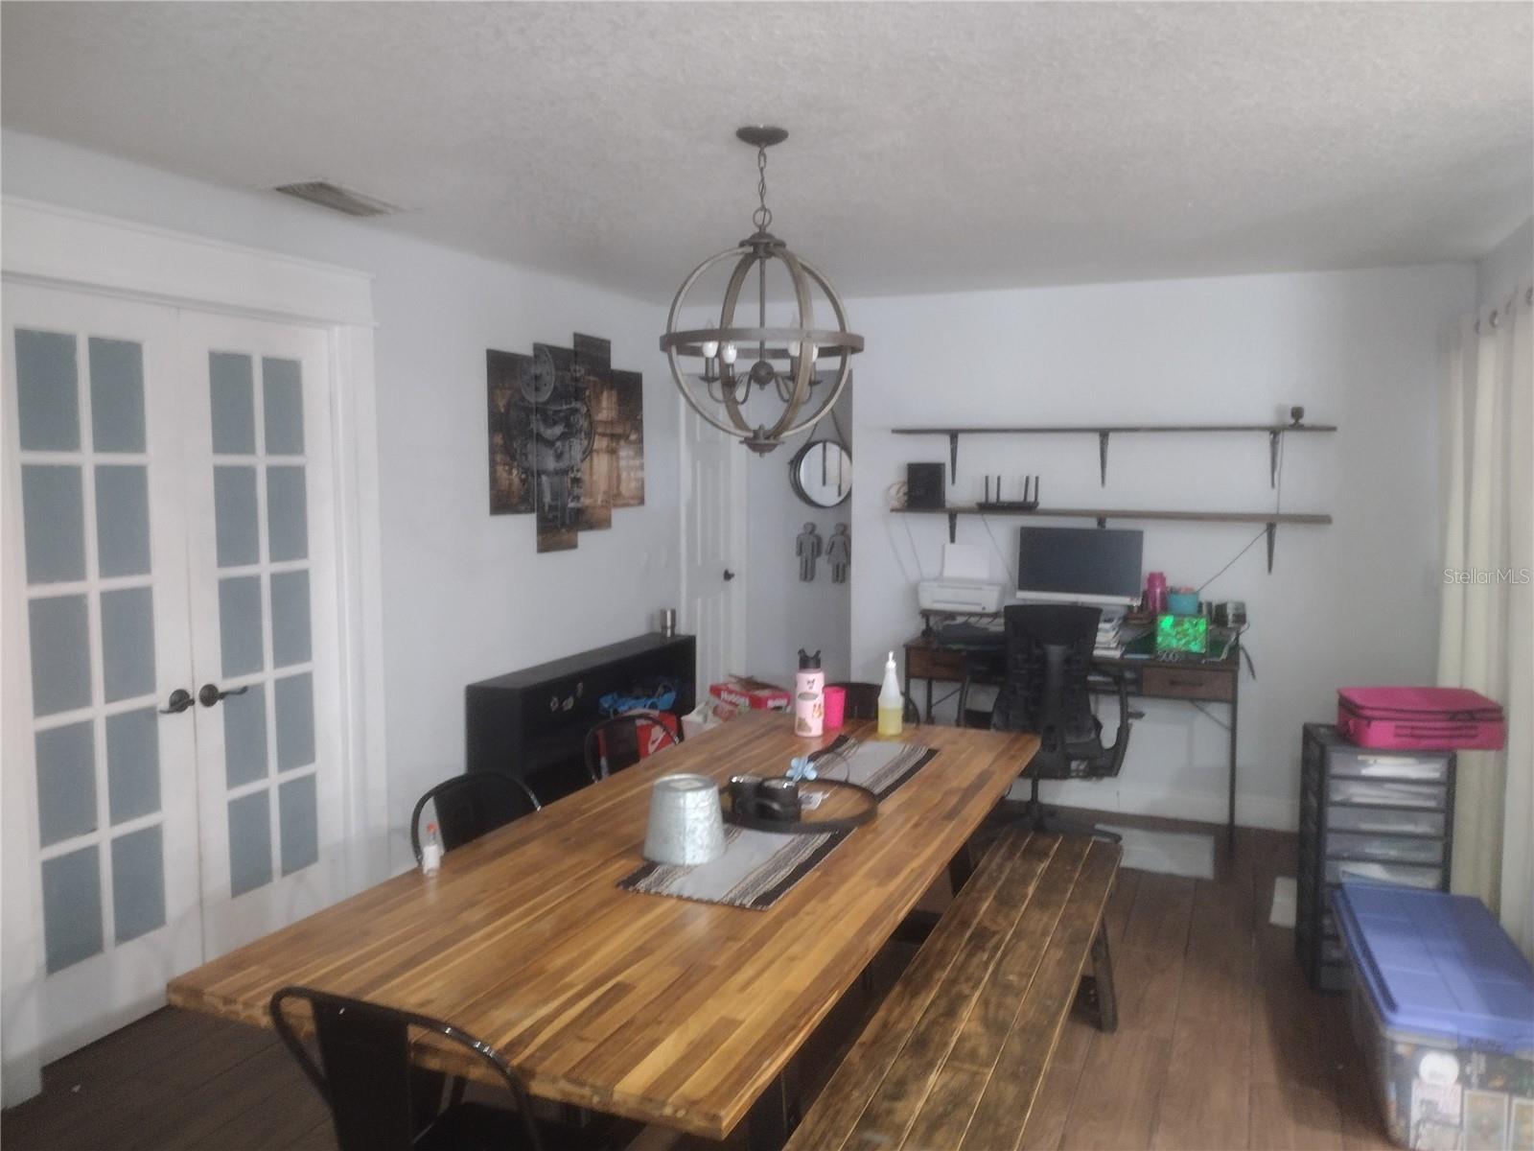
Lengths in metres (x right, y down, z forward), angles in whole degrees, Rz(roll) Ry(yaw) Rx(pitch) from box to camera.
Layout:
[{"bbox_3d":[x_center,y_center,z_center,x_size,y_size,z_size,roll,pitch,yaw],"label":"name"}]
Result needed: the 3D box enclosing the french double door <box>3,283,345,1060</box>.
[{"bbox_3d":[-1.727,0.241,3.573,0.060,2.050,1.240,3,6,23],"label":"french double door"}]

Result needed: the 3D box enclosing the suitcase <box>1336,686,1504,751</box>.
[{"bbox_3d":[2.027,0.440,3.732,0.420,0.135,0.285,2,5,14],"label":"suitcase"}]

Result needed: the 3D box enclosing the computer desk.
[{"bbox_3d":[1.369,0.725,5.437,1.440,0.800,0.490,3,6,23],"label":"computer desk"}]

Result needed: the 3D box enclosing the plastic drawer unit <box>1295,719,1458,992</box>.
[{"bbox_3d":[1.905,0.892,3.774,0.375,0.780,0.300,2,5,13],"label":"plastic drawer unit"}]

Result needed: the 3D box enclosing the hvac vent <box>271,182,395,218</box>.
[{"bbox_3d":[-1.337,-1.187,3.796,0.210,0.030,0.420,3,6,23],"label":"hvac vent"}]

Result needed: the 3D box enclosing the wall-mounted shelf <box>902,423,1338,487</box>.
[{"bbox_3d":[1.490,-0.524,5.324,1.870,0.260,0.260,3,6,23],"label":"wall-mounted shelf"}]

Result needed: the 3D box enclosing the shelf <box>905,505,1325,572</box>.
[{"bbox_3d":[1.511,-0.159,5.450,1.900,0.260,0.220,3,6,23],"label":"shelf"}]

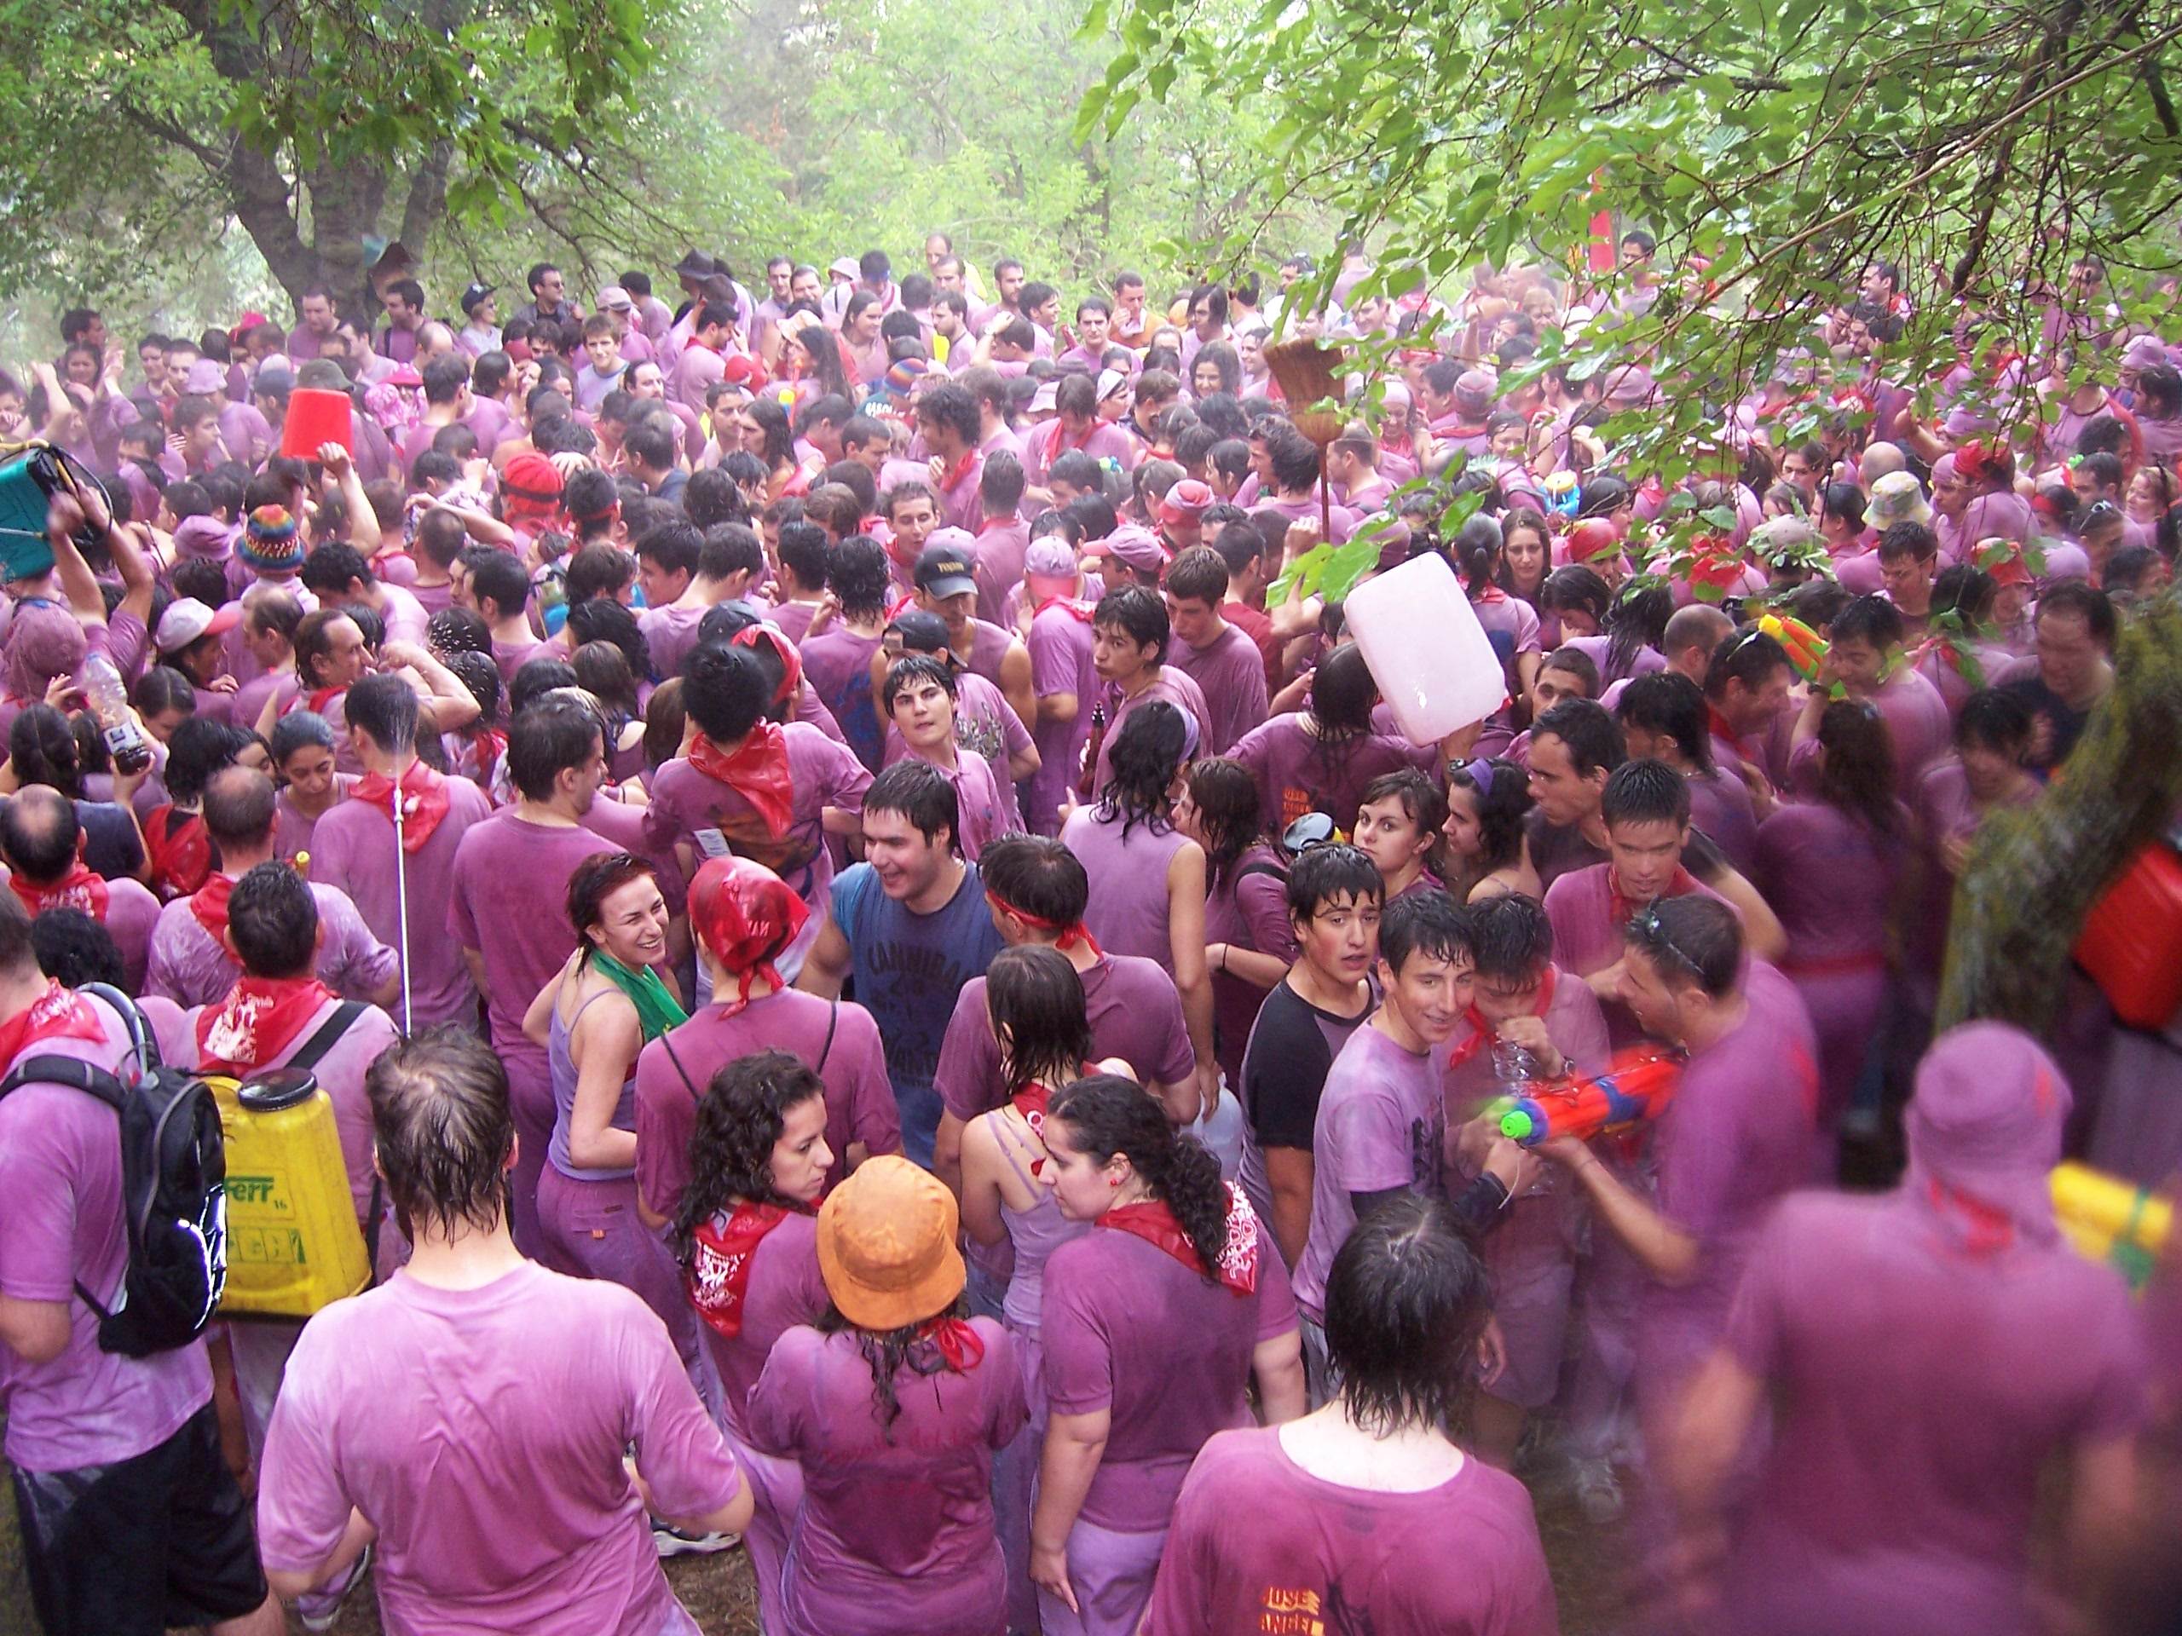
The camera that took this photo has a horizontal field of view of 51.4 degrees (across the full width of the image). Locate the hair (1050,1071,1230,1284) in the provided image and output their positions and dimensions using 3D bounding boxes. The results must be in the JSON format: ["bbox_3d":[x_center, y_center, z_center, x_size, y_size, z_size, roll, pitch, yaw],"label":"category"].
[{"bbox_3d":[0.074,0.540,3.450,0.280,0.290,0.200,1,19,3],"label":"hair"}]

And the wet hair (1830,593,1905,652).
[{"bbox_3d":[1.893,-0.469,5.527,0.200,0.170,0.170,-13,23,-34],"label":"wet hair"}]

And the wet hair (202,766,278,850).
[{"bbox_3d":[-1.801,-0.020,4.800,0.160,0.170,0.185,0,20,0],"label":"wet hair"}]

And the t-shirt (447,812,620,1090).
[{"bbox_3d":[-1.203,0.277,4.950,0.460,0.630,0.270,3,20,8],"label":"t-shirt"}]

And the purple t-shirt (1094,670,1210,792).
[{"bbox_3d":[0.142,-0.035,5.682,0.280,0.660,0.470,-13,23,-33],"label":"purple t-shirt"}]

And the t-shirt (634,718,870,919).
[{"bbox_3d":[-0.775,0.077,5.250,0.500,0.610,0.300,-3,20,-9],"label":"t-shirt"}]

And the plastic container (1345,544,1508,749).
[{"bbox_3d":[0.768,-0.389,5.200,0.240,0.385,0.230,-26,3,9],"label":"plastic container"}]

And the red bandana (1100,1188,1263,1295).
[{"bbox_3d":[0.125,0.599,3.250,0.210,0.150,0.180,-13,23,-33],"label":"red bandana"}]

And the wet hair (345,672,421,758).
[{"bbox_3d":[-1.685,-0.241,5.400,0.170,0.200,0.200,-7,20,-19],"label":"wet hair"}]

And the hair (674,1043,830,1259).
[{"bbox_3d":[-0.530,0.520,3.520,0.240,0.280,0.210,2,19,6],"label":"hair"}]

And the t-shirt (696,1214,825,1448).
[{"bbox_3d":[-0.458,0.853,3.680,0.270,0.480,0.400,-16,24,-39],"label":"t-shirt"}]

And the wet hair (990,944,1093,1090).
[{"bbox_3d":[-0.085,0.343,3.850,0.175,0.235,0.200,-8,21,-21],"label":"wet hair"}]

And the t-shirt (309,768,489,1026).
[{"bbox_3d":[-1.540,0.225,5.104,0.440,0.640,0.260,-6,20,-17],"label":"t-shirt"}]

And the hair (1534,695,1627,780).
[{"bbox_3d":[1.004,-0.166,4.650,0.210,0.175,0.175,-19,25,-19],"label":"hair"}]

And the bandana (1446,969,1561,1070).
[{"bbox_3d":[0.756,0.360,4.150,0.230,0.170,0.200,5,19,14],"label":"bandana"}]

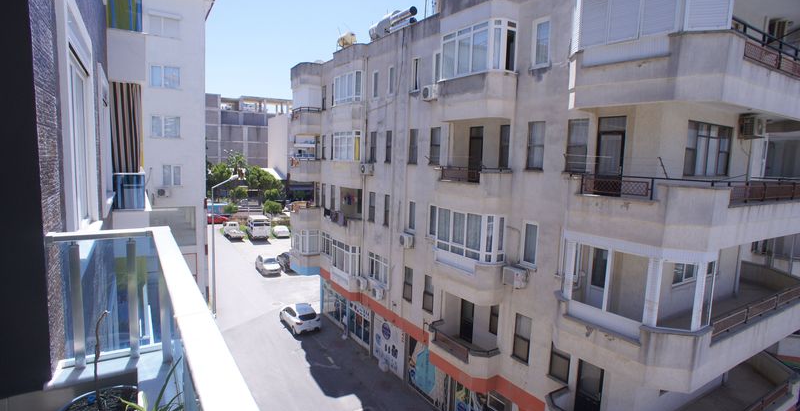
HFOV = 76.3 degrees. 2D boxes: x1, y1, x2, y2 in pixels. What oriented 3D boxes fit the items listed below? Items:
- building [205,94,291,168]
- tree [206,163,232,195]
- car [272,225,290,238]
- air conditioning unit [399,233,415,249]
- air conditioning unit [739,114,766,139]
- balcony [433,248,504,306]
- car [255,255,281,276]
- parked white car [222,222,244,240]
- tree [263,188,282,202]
[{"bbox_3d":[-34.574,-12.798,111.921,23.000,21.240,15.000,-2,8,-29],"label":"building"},{"bbox_3d":[-32.196,-3.302,89.787,5.500,7.600,5.500,-2,8,-29],"label":"tree"},{"bbox_3d":[-15.101,3.158,65.116,1.750,1.480,4.300,-1,7,-24],"label":"car"},{"bbox_3d":[0.269,1.544,22.001,0.300,0.550,0.800,-2,8,-30],"label":"air conditioning unit"},{"bbox_3d":[11.245,-2.451,16.176,0.850,0.620,0.350,-2,7,-37],"label":"air conditioning unit"},{"bbox_3d":[2.359,2.525,18.664,0.989,1.369,3.392,-1,6,-29],"label":"balcony"},{"bbox_3d":[-11.611,4.888,44.255,1.750,1.460,4.200,-1,7,-22],"label":"car"},{"bbox_3d":[-19.988,2.929,61.488,1.650,1.600,4.300,-1,6,-29],"label":"parked white car"},{"bbox_3d":[-22.064,-1.644,88.049,3.028,2.596,3.028,-1,6,-29],"label":"tree"}]

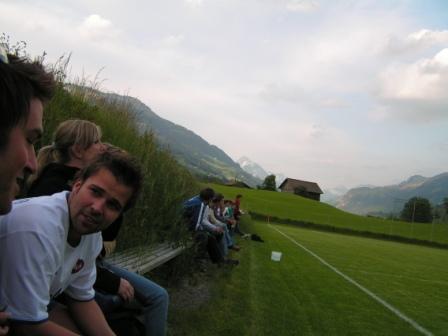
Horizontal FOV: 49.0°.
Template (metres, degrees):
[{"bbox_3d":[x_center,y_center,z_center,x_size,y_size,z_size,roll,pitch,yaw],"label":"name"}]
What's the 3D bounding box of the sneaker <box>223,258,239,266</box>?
[{"bbox_3d":[0.102,1.585,8.250,0.290,0.110,0.110,8,-5,4],"label":"sneaker"}]

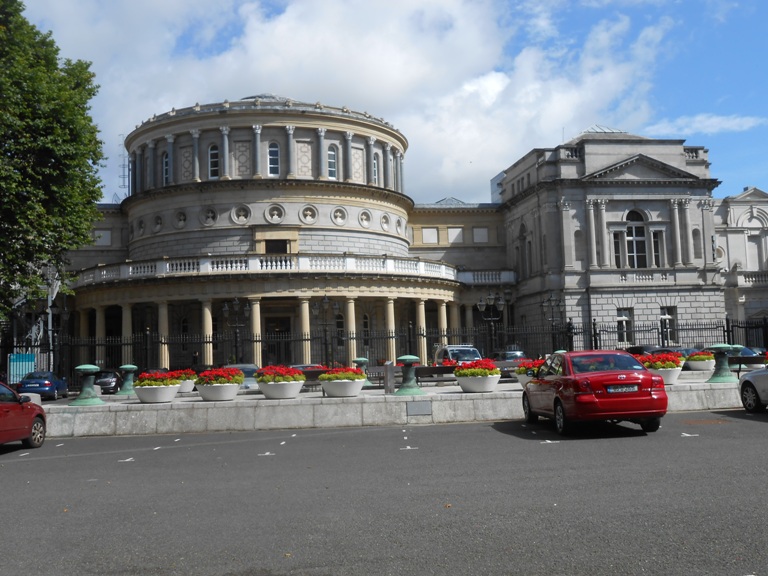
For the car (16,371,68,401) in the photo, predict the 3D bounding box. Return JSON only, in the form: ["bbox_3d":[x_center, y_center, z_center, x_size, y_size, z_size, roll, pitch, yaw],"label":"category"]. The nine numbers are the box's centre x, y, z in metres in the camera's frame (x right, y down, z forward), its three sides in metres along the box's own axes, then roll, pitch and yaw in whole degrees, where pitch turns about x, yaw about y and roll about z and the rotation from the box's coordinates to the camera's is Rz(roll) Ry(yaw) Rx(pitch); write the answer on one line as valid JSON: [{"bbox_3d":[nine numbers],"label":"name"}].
[{"bbox_3d":[-16.792,4.814,41.598,1.780,1.430,4.550,-1,-5,-10],"label":"car"}]

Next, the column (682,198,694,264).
[{"bbox_3d":[20.879,-3.858,57.717,0.660,4.595,0.660,-1,-5,-10],"label":"column"}]

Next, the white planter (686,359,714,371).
[{"bbox_3d":[10.728,2.619,28.551,1.020,0.370,1.020,-1,-5,-9],"label":"white planter"}]

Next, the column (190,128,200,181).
[{"bbox_3d":[-13.088,-9.223,58.789,0.660,3.758,0.660,-2,-4,0],"label":"column"}]

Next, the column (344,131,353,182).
[{"bbox_3d":[-2.581,-10.037,65.445,0.580,4.226,0.580,2,-6,-39],"label":"column"}]

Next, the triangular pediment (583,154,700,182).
[{"bbox_3d":[18.833,-8.786,62.446,9.340,2.168,1.000,-1,-5,-9],"label":"triangular pediment"}]

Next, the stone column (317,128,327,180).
[{"bbox_3d":[-4.735,-10.341,65.085,0.600,3.935,0.600,1,-6,-27],"label":"stone column"}]

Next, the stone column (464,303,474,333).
[{"bbox_3d":[7.550,4.074,73.264,0.750,5.383,0.750,-1,-5,-10],"label":"stone column"}]

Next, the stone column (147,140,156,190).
[{"bbox_3d":[-16.847,-8.966,61.184,0.660,3.537,0.660,-6,-6,44],"label":"stone column"}]

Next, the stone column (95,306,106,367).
[{"bbox_3d":[-19.271,3.846,57.413,0.740,4.880,0.740,-1,-5,-9],"label":"stone column"}]

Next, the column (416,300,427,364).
[{"bbox_3d":[2.820,3.337,60.764,0.720,5.293,0.720,-6,-6,37],"label":"column"}]

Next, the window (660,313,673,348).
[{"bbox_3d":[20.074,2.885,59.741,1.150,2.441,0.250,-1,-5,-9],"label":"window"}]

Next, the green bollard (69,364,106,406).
[{"bbox_3d":[-6.704,2.194,19.106,0.840,0.905,0.840,-1,-5,-10],"label":"green bollard"}]

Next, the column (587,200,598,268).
[{"bbox_3d":[15.863,-4.099,64.300,0.680,5.217,0.680,-1,-5,-10],"label":"column"}]

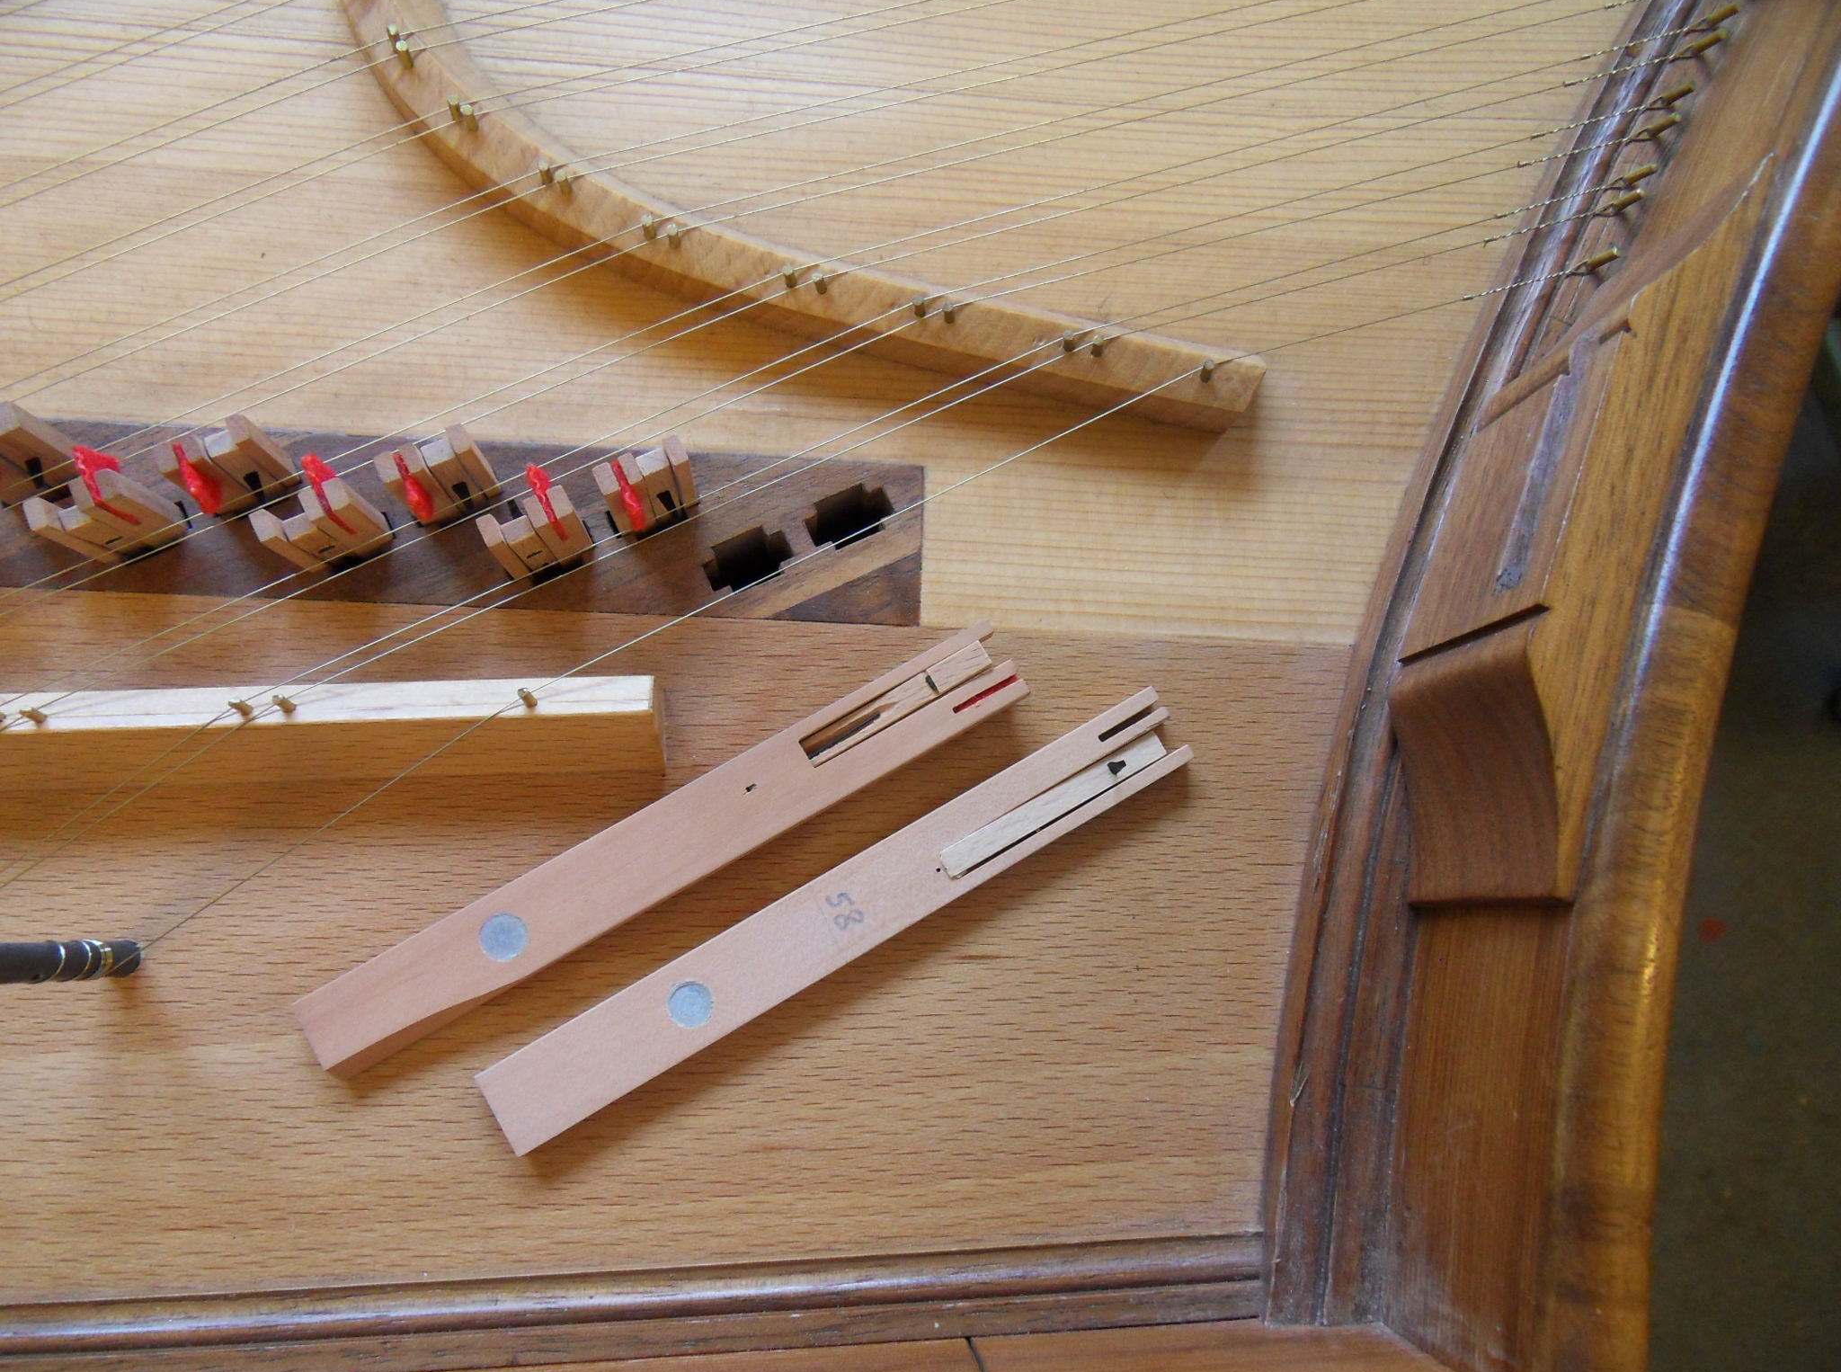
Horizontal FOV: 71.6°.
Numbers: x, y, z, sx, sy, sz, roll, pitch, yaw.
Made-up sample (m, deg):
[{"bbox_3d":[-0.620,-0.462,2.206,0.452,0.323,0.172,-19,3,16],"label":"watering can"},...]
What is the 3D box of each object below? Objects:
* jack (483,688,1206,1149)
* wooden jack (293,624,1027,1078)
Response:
[{"bbox_3d":[-0.010,0.030,0.172,0.103,0.004,0.011,-29,86,-9],"label":"jack"},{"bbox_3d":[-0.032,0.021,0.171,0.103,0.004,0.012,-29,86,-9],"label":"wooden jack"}]

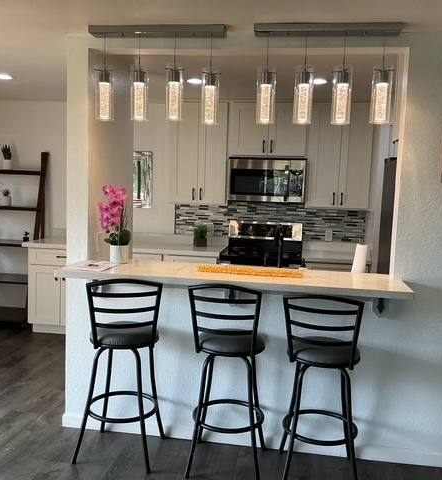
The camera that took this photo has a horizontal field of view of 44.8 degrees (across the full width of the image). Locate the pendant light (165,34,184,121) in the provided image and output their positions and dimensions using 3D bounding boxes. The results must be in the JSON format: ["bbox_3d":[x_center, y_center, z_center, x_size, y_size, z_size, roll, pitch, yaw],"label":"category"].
[{"bbox_3d":[-0.258,-0.912,3.026,0.104,0.471,0.104,3,5,8],"label":"pendant light"}]

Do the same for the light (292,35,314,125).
[{"bbox_3d":[0.453,-0.872,2.915,0.104,0.480,0.104,3,5,8],"label":"light"}]

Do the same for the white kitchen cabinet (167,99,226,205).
[{"bbox_3d":[-0.200,-0.886,5.517,0.600,1.030,0.320,3,5,8],"label":"white kitchen cabinet"}]

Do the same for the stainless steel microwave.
[{"bbox_3d":[0.476,-0.598,5.421,0.760,0.435,0.400,3,5,8],"label":"stainless steel microwave"}]

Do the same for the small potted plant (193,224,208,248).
[{"bbox_3d":[-0.208,-0.045,5.603,0.150,0.240,0.140,3,5,8],"label":"small potted plant"}]

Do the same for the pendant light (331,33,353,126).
[{"bbox_3d":[0.655,-0.855,2.851,0.102,0.473,0.102,3,6,8],"label":"pendant light"}]

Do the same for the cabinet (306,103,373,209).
[{"bbox_3d":[1.153,-0.816,5.305,0.600,0.995,0.330,3,6,8],"label":"cabinet"}]

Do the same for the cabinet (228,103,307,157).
[{"bbox_3d":[0.477,-1.088,5.374,0.767,0.516,0.330,3,6,8],"label":"cabinet"}]

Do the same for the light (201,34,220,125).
[{"bbox_3d":[-0.055,-0.881,2.948,0.100,0.480,0.100,3,6,8],"label":"light"}]

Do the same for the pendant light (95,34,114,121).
[{"bbox_3d":[-0.666,-0.929,3.083,0.104,0.478,0.104,3,5,8],"label":"pendant light"}]

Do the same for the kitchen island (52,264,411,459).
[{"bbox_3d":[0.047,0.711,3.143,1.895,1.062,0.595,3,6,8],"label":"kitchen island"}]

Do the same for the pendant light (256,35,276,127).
[{"bbox_3d":[0.254,-0.880,2.943,0.104,0.483,0.104,3,5,8],"label":"pendant light"}]

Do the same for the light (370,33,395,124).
[{"bbox_3d":[0.853,-0.847,2.824,0.102,0.469,0.102,3,6,8],"label":"light"}]

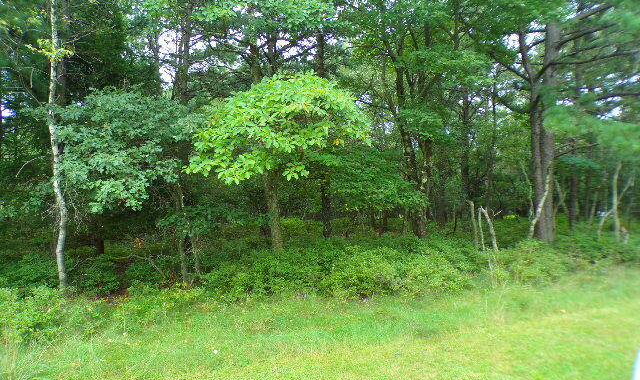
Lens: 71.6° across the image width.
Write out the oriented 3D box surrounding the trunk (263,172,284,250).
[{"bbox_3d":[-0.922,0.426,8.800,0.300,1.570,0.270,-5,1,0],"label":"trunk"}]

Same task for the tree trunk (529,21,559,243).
[{"bbox_3d":[5.138,-1.345,10.200,0.600,5.100,0.500,1,1,0],"label":"tree trunk"}]

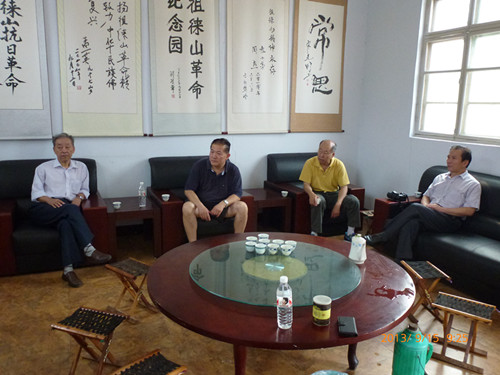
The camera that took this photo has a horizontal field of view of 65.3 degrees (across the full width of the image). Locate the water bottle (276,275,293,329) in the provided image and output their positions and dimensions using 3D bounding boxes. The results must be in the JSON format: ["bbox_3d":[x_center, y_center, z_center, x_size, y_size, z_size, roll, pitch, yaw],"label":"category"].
[{"bbox_3d":[0.151,0.487,1.664,0.065,0.235,0.065,1,11,0],"label":"water bottle"}]

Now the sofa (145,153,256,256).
[{"bbox_3d":[-0.566,0.139,4.250,0.942,0.871,0.853,-4,12,-23],"label":"sofa"}]

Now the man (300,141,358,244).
[{"bbox_3d":[0.881,0.014,4.480,0.600,1.093,0.740,0,11,-8],"label":"man"}]

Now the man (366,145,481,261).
[{"bbox_3d":[1.638,0.186,3.643,1.030,1.114,0.600,-6,13,-32],"label":"man"}]

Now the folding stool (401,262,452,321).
[{"bbox_3d":[1.239,0.738,2.796,0.225,0.341,0.310,1,11,-4],"label":"folding stool"}]

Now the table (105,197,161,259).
[{"bbox_3d":[-1.197,0.394,3.944,0.475,0.464,0.656,-4,12,-23],"label":"table"}]

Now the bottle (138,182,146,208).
[{"bbox_3d":[-1.040,0.075,3.770,0.065,0.235,0.065,-4,12,-23],"label":"bottle"}]

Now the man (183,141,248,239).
[{"bbox_3d":[-0.366,0.075,3.937,0.600,1.128,0.740,-2,12,-14],"label":"man"}]

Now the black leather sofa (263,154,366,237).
[{"bbox_3d":[0.759,0.056,4.823,0.924,0.871,0.853,-4,12,-23],"label":"black leather sofa"}]

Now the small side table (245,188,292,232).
[{"bbox_3d":[0.121,0.311,4.513,0.475,0.464,0.656,-4,12,-23],"label":"small side table"}]

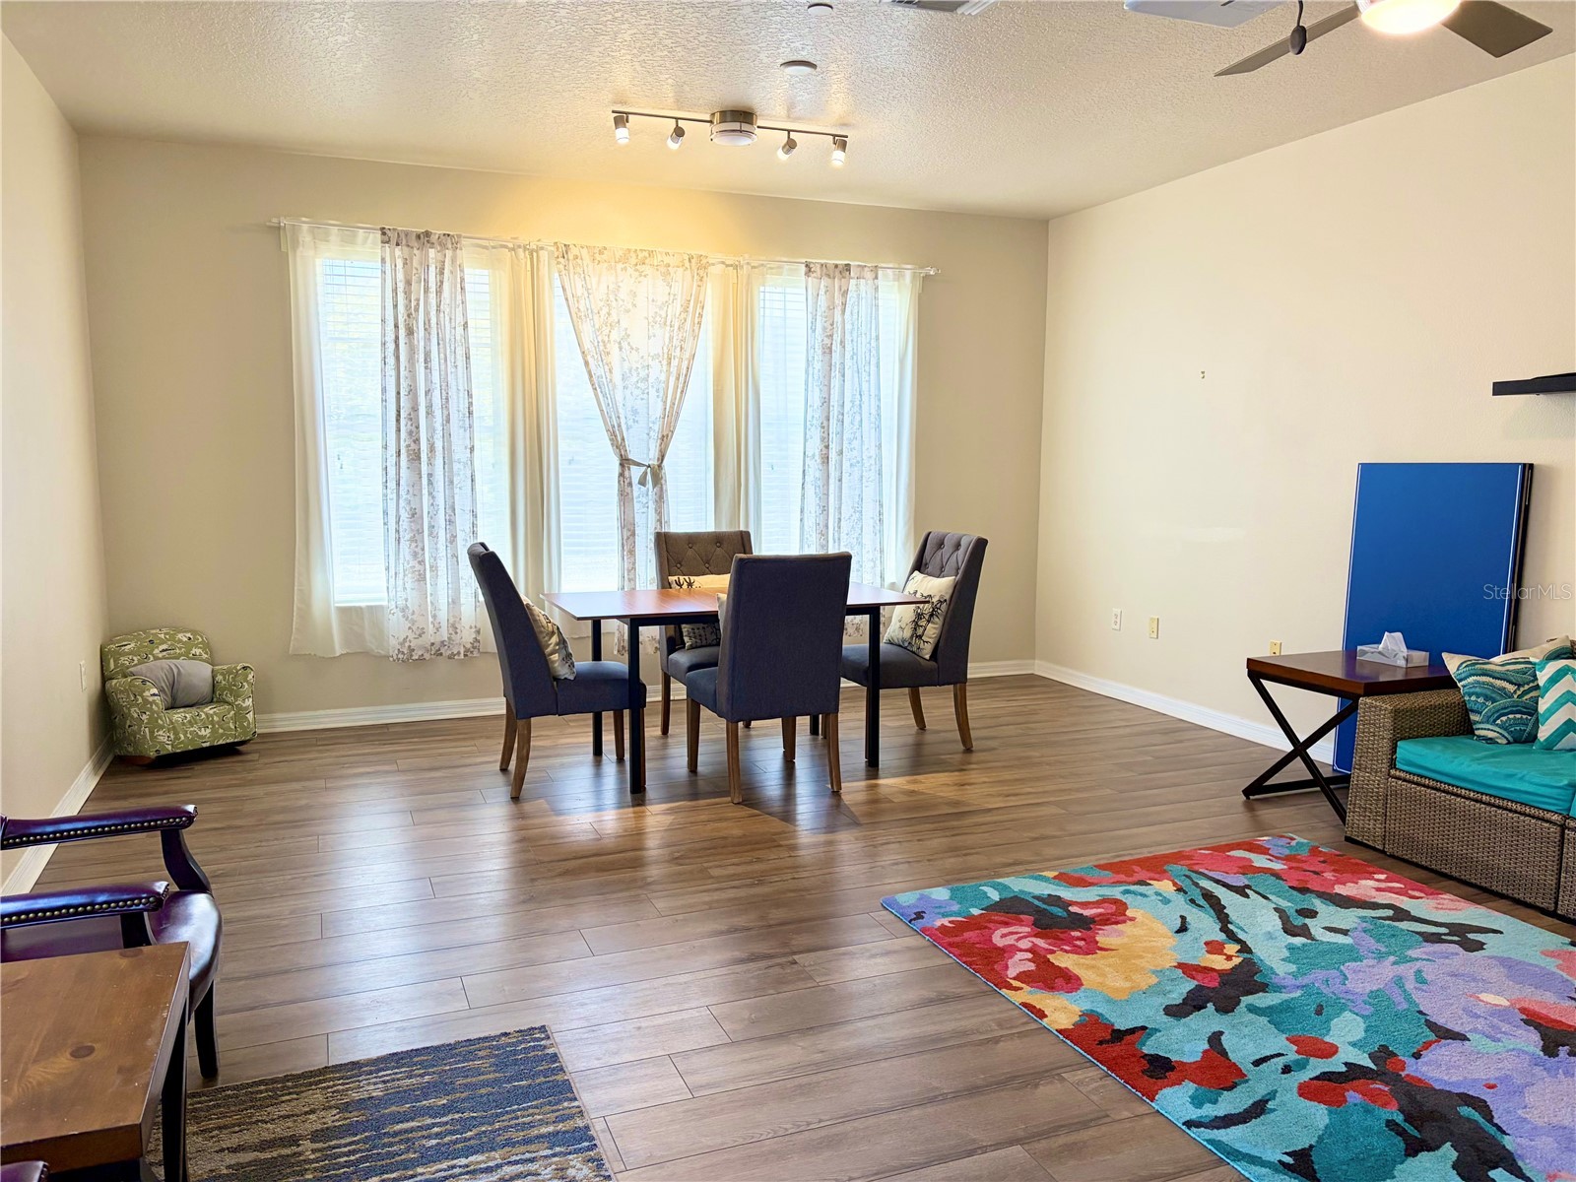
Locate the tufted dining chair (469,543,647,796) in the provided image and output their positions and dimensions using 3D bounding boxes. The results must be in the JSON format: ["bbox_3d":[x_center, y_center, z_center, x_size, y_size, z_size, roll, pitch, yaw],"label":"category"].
[{"bbox_3d":[-0.983,0.309,5.016,0.665,1.004,0.490,-3,7,-22],"label":"tufted dining chair"}]

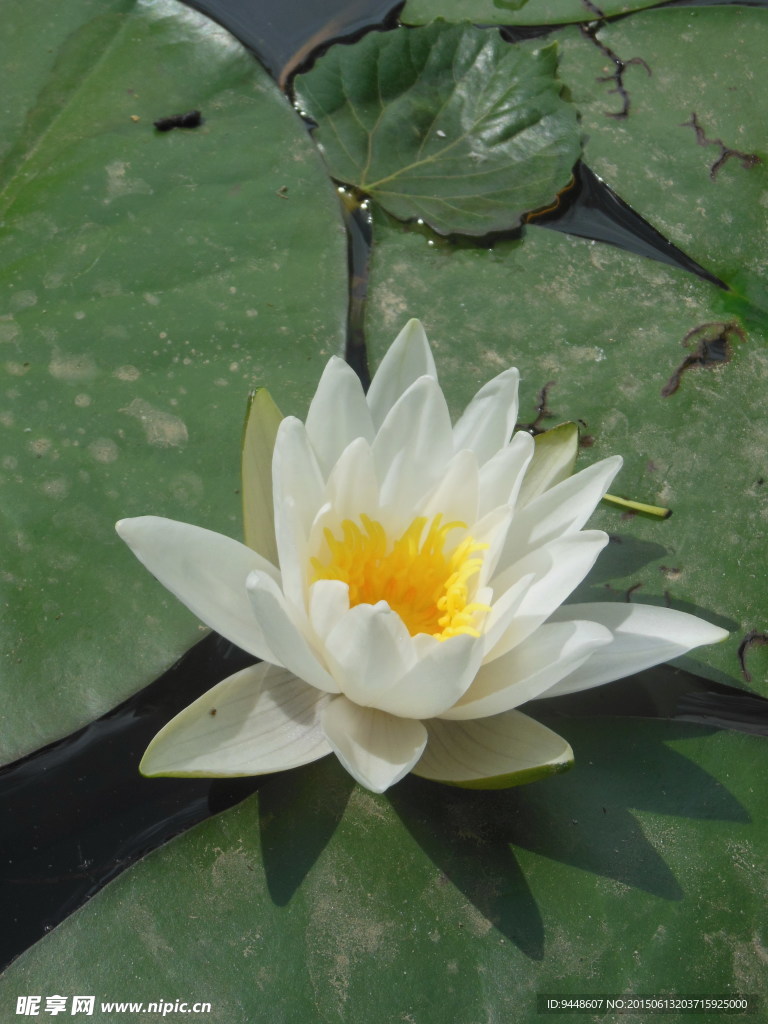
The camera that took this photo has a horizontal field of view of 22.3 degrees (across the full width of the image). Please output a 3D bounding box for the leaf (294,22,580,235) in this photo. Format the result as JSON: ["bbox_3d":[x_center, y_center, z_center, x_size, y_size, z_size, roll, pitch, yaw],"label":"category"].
[{"bbox_3d":[0.018,-0.108,0.535,0.080,0.012,0.081,39,64,24],"label":"leaf"}]

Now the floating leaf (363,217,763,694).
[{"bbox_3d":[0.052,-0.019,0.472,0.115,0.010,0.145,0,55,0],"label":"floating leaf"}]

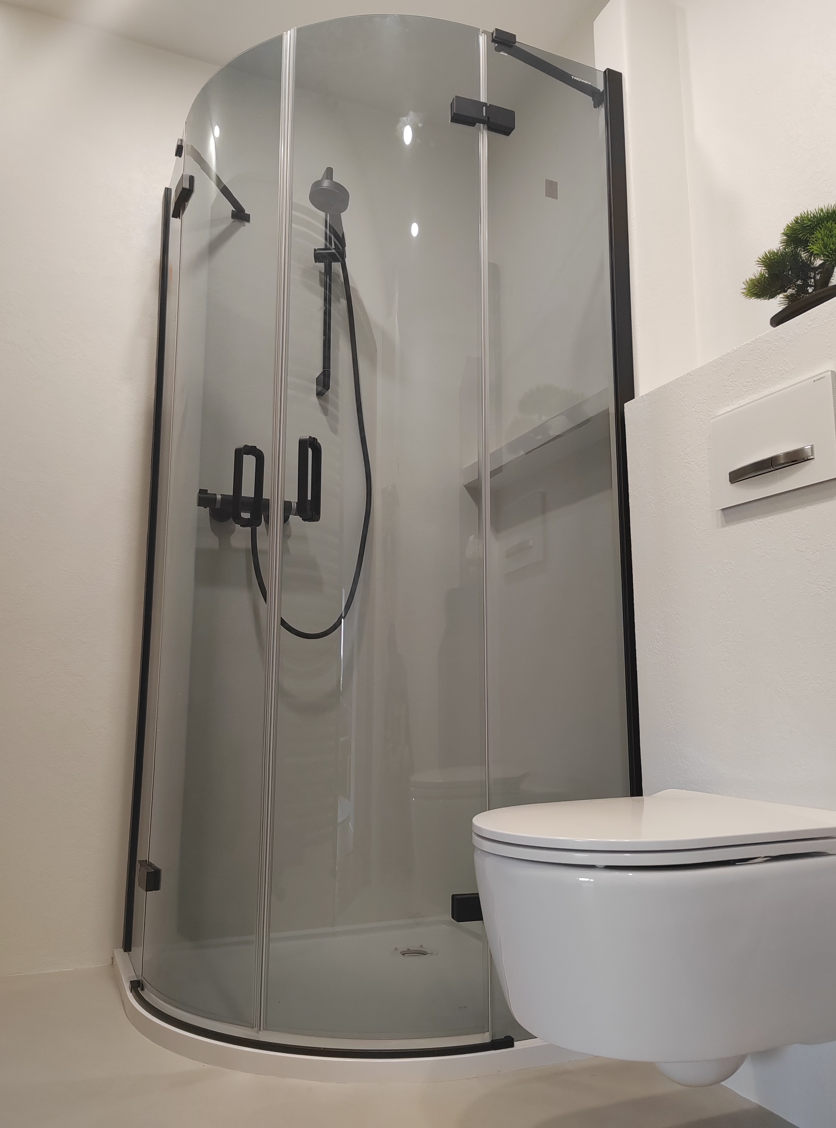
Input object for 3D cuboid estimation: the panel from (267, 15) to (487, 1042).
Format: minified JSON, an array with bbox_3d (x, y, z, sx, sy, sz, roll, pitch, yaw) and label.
[{"bbox_3d":[-0.071,-0.151,1.645,0.397,1.935,0.044,0,-9,1],"label":"panel"}]

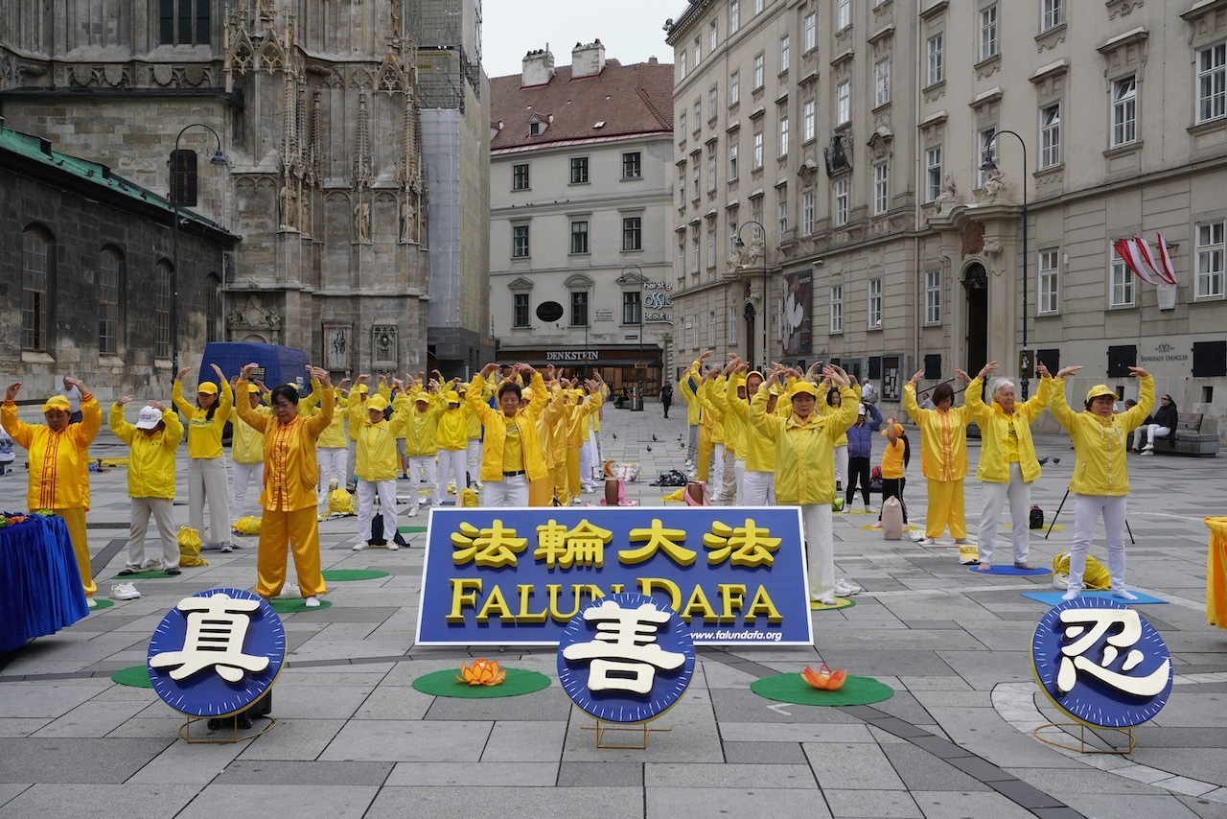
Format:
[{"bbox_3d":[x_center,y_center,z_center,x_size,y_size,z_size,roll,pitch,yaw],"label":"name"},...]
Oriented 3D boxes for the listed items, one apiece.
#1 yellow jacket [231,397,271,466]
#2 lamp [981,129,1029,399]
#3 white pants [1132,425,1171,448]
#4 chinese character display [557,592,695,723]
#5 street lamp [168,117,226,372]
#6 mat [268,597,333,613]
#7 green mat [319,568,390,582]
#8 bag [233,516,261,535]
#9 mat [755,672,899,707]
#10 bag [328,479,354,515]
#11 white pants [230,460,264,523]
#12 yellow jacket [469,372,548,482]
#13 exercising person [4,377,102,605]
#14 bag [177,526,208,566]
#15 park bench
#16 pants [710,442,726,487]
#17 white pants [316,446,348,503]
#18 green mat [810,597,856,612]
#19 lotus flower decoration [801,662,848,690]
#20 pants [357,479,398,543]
[{"bbox_3d":[-3.980,0.216,14.550,0.520,0.760,0.310,0,1,-5],"label":"yellow jacket"},{"bbox_3d":[9.997,-3.171,33.900,1.300,8.040,0.420,0,1,-12],"label":"lamp"},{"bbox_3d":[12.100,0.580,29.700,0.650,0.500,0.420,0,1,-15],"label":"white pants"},{"bbox_3d":[0.058,1.122,6.030,0.625,0.620,0.080,0,-30,5],"label":"chinese character display"},{"bbox_3d":[-11.235,-3.428,35.918,1.550,8.600,0.420,0,1,-13],"label":"street lamp"},{"bbox_3d":[-2.405,1.403,9.600,0.760,0.010,0.760,0,1,0],"label":"mat"},{"bbox_3d":[-2.220,1.385,11.100,0.730,0.015,0.710,0,1,0],"label":"green mat"},{"bbox_3d":[-3.868,1.205,14.100,0.360,0.190,0.280,0,1,0],"label":"bag"},{"bbox_3d":[1.092,1.458,6.950,0.752,0.010,0.740,0,1,0],"label":"mat"},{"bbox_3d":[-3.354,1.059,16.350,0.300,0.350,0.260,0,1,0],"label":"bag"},{"bbox_3d":[-3.985,0.874,14.600,0.400,0.750,0.270,0,1,-5],"label":"white pants"},{"bbox_3d":[-0.774,0.134,9.800,0.600,0.810,0.360,0,1,0],"label":"yellow jacket"},{"bbox_3d":[-4.064,0.581,9.634,0.690,1.640,0.430,0,1,-6],"label":"exercising person"},{"bbox_3d":[-3.705,1.190,11.650,0.260,0.360,0.200,0,1,-9],"label":"bag"},{"bbox_3d":[12.730,0.560,30.400,0.570,0.920,2.700,0,1,-13],"label":"park bench"},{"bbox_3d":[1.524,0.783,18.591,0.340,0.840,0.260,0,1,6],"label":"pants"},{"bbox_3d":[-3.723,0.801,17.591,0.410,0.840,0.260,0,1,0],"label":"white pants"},{"bbox_3d":[1.395,1.396,9.650,0.720,0.010,0.720,0,1,0],"label":"green mat"},{"bbox_3d":[1.107,1.397,6.980,0.245,0.110,0.245,0,1,0],"label":"lotus flower decoration"},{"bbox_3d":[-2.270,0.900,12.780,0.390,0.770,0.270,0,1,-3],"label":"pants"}]

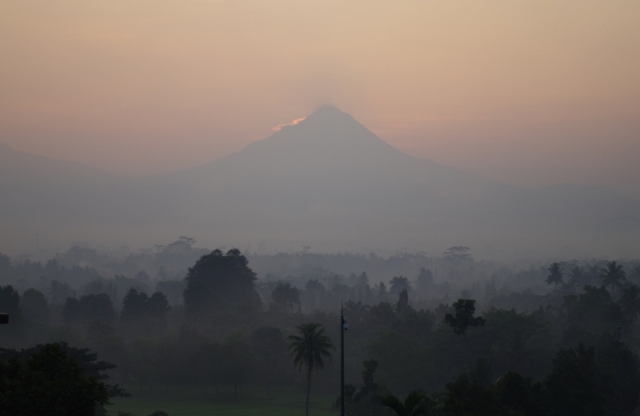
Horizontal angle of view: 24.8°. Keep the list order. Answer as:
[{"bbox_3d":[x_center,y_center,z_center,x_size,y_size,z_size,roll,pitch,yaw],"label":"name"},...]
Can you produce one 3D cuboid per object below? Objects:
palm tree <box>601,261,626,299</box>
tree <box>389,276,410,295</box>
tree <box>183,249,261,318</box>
[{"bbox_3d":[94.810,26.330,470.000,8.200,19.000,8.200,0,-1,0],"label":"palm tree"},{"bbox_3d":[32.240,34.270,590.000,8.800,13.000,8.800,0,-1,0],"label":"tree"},{"bbox_3d":[-35.880,28.600,530.000,28.000,28.000,26.000,0,-1,0],"label":"tree"}]

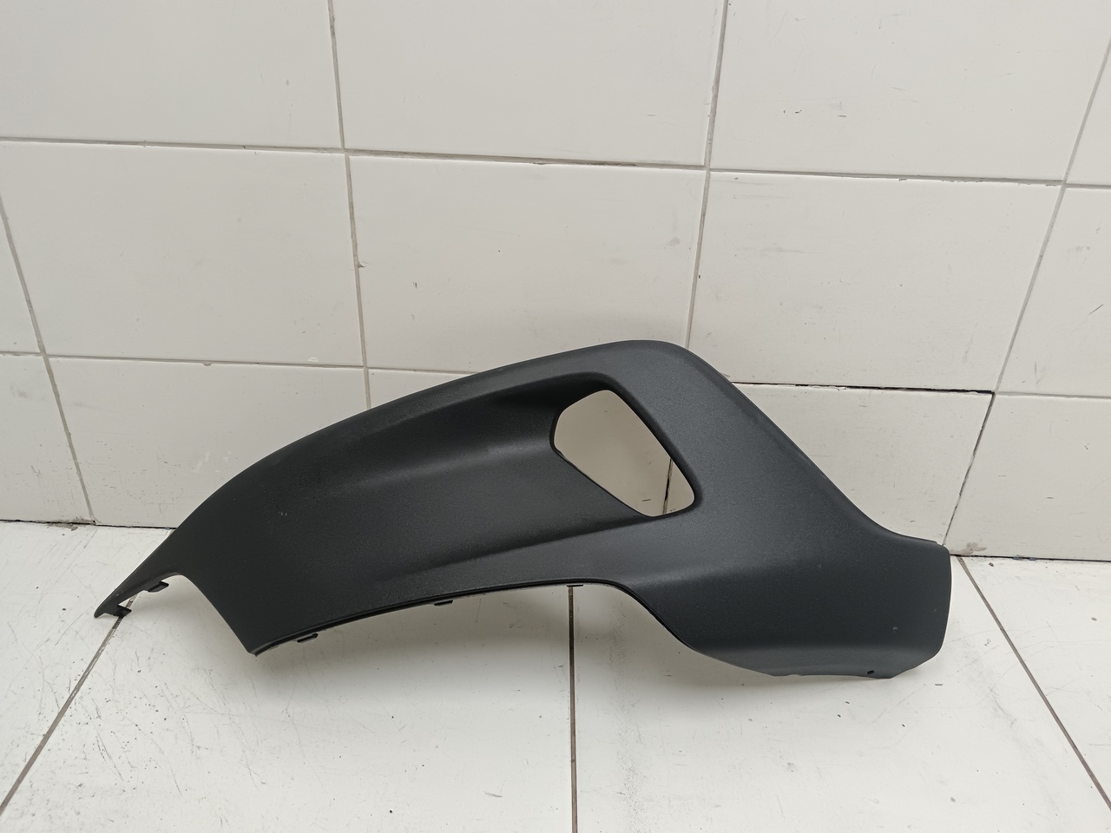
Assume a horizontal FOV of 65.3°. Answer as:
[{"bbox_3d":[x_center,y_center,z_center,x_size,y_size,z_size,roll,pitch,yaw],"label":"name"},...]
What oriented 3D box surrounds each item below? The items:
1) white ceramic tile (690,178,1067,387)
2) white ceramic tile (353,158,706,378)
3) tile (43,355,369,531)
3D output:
[{"bbox_3d":[0.276,-0.119,0.789,0.300,0.200,0.010,2,30,-1],"label":"white ceramic tile"},{"bbox_3d":[-0.027,-0.131,0.785,0.300,0.200,0.010,2,30,-1],"label":"white ceramic tile"},{"bbox_3d":[-0.338,0.033,0.883,0.300,0.200,0.010,2,30,-1],"label":"tile"}]

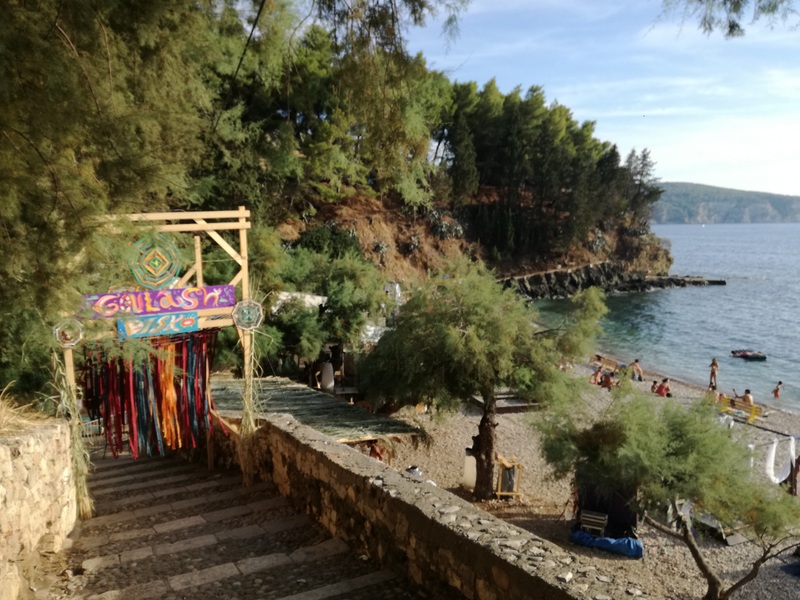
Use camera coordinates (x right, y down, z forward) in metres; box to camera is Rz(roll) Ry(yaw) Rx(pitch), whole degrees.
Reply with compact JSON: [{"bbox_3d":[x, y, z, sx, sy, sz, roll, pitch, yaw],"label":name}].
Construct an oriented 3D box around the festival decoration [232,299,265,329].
[{"bbox_3d":[-1.781,0.177,7.300,0.360,0.350,0.040,-4,8,-27],"label":"festival decoration"}]

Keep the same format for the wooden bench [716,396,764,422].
[{"bbox_3d":[14.435,4.570,26.370,0.620,0.690,1.950,-2,7,-16],"label":"wooden bench"}]

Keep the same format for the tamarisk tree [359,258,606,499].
[{"bbox_3d":[2.092,2.023,15.658,6.000,6.100,5.600,0,7,0],"label":"tamarisk tree"}]

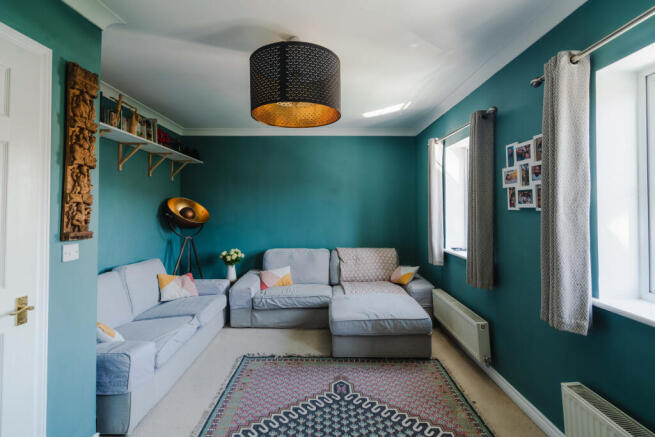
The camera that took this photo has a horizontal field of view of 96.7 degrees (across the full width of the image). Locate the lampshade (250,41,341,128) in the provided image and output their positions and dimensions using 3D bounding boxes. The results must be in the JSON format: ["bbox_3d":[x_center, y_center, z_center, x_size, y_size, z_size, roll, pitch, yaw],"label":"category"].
[{"bbox_3d":[-0.213,-0.870,1.940,0.590,0.365,0.590,0,1,-1],"label":"lampshade"}]

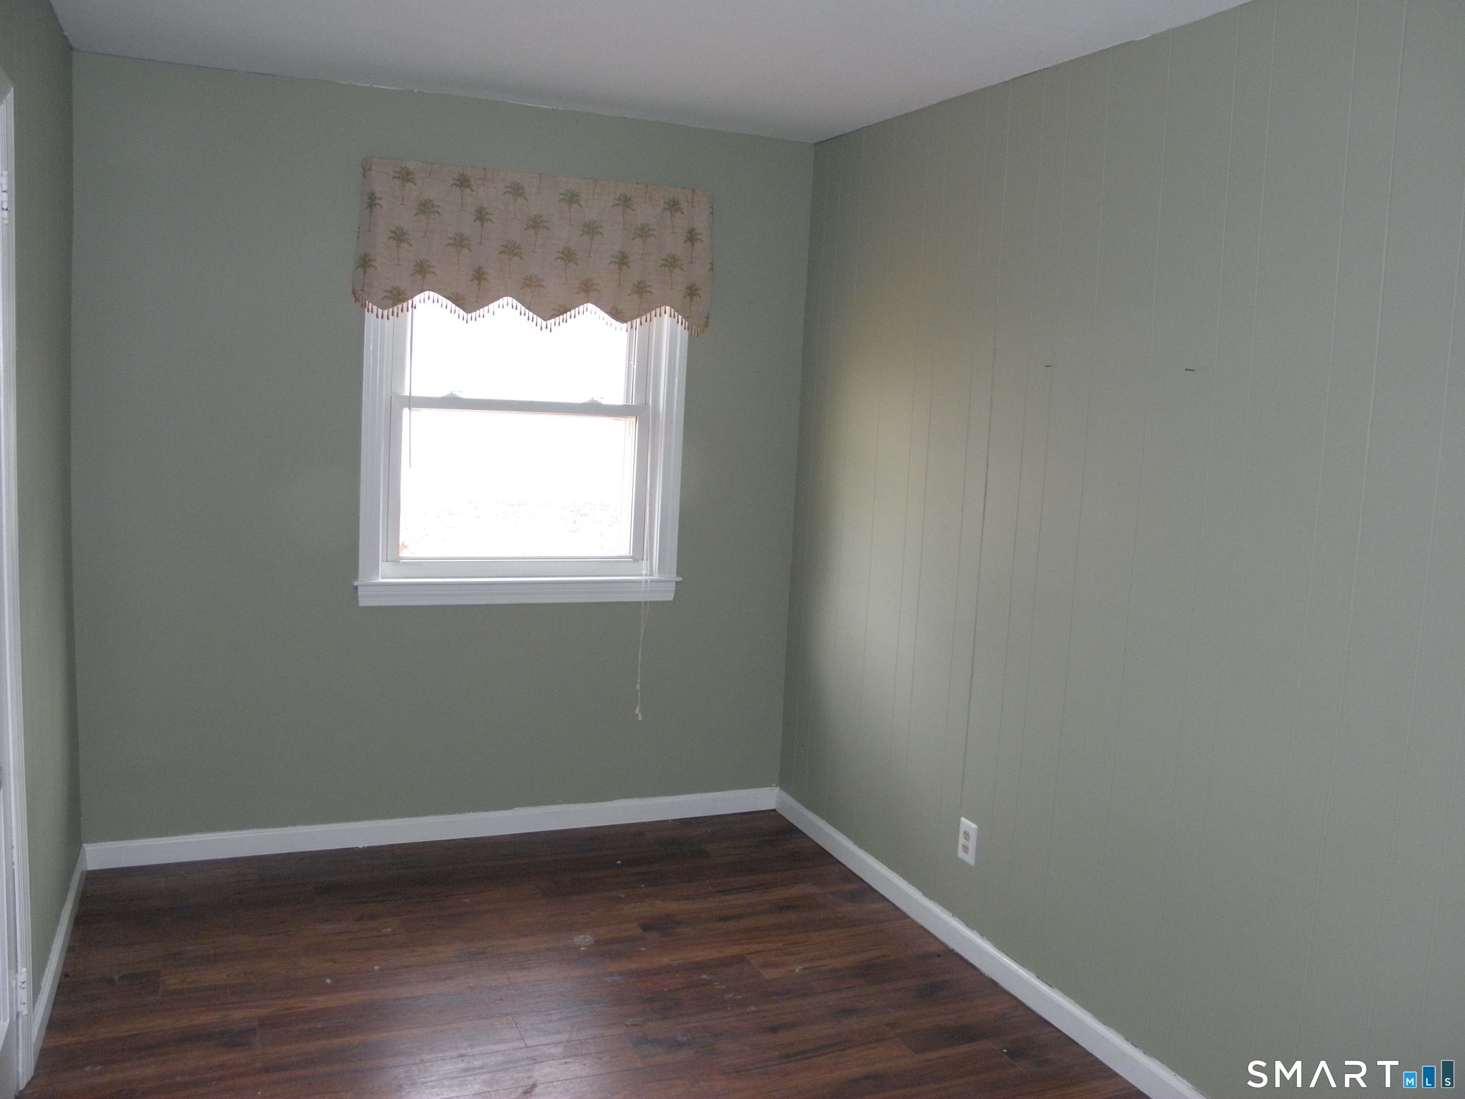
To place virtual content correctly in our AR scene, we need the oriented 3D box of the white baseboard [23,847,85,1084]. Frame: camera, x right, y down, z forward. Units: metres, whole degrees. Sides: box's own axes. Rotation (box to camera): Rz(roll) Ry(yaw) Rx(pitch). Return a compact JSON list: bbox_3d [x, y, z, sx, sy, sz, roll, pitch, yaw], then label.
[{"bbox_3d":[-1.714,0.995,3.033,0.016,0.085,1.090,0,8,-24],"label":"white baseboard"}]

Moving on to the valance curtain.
[{"bbox_3d":[-0.615,-0.955,3.768,1.135,0.450,0.085,0,8,-24],"label":"valance curtain"}]

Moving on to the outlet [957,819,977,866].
[{"bbox_3d":[0.656,0.814,3.298,0.008,0.116,0.072,0,8,-24],"label":"outlet"}]

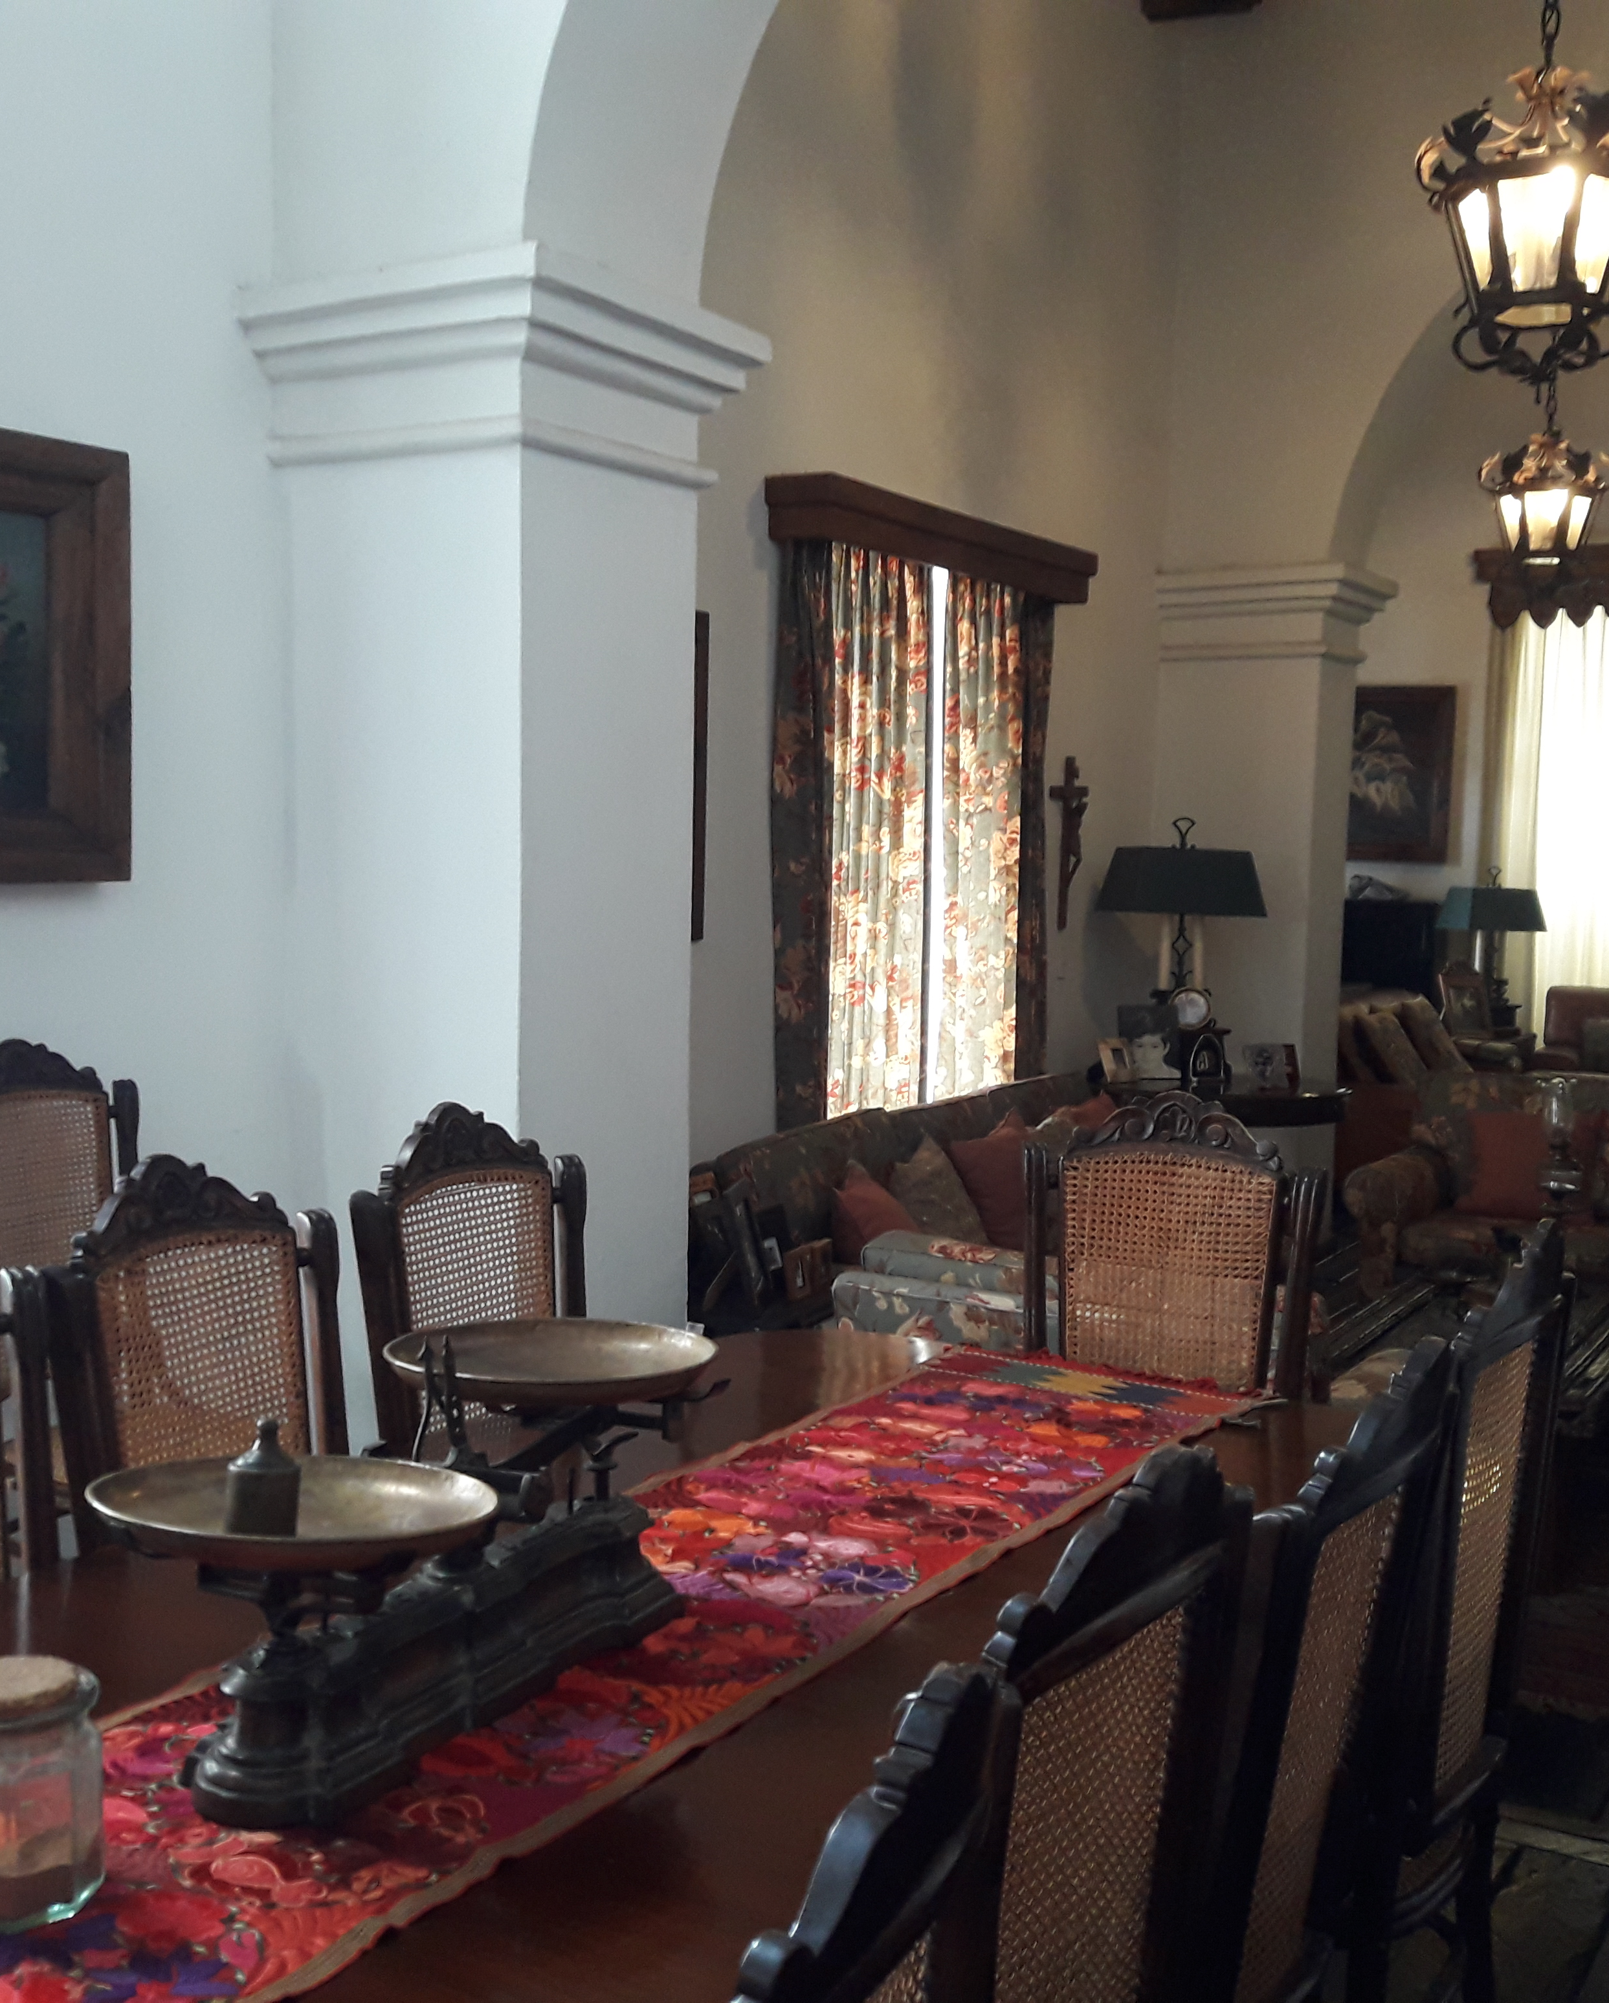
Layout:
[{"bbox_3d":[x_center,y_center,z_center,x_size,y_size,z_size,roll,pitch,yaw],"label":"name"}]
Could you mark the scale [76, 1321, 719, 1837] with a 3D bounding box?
[{"bbox_3d":[-0.318,0.468,1.956,0.330,0.350,0.700,3,5,27],"label":"scale"}]

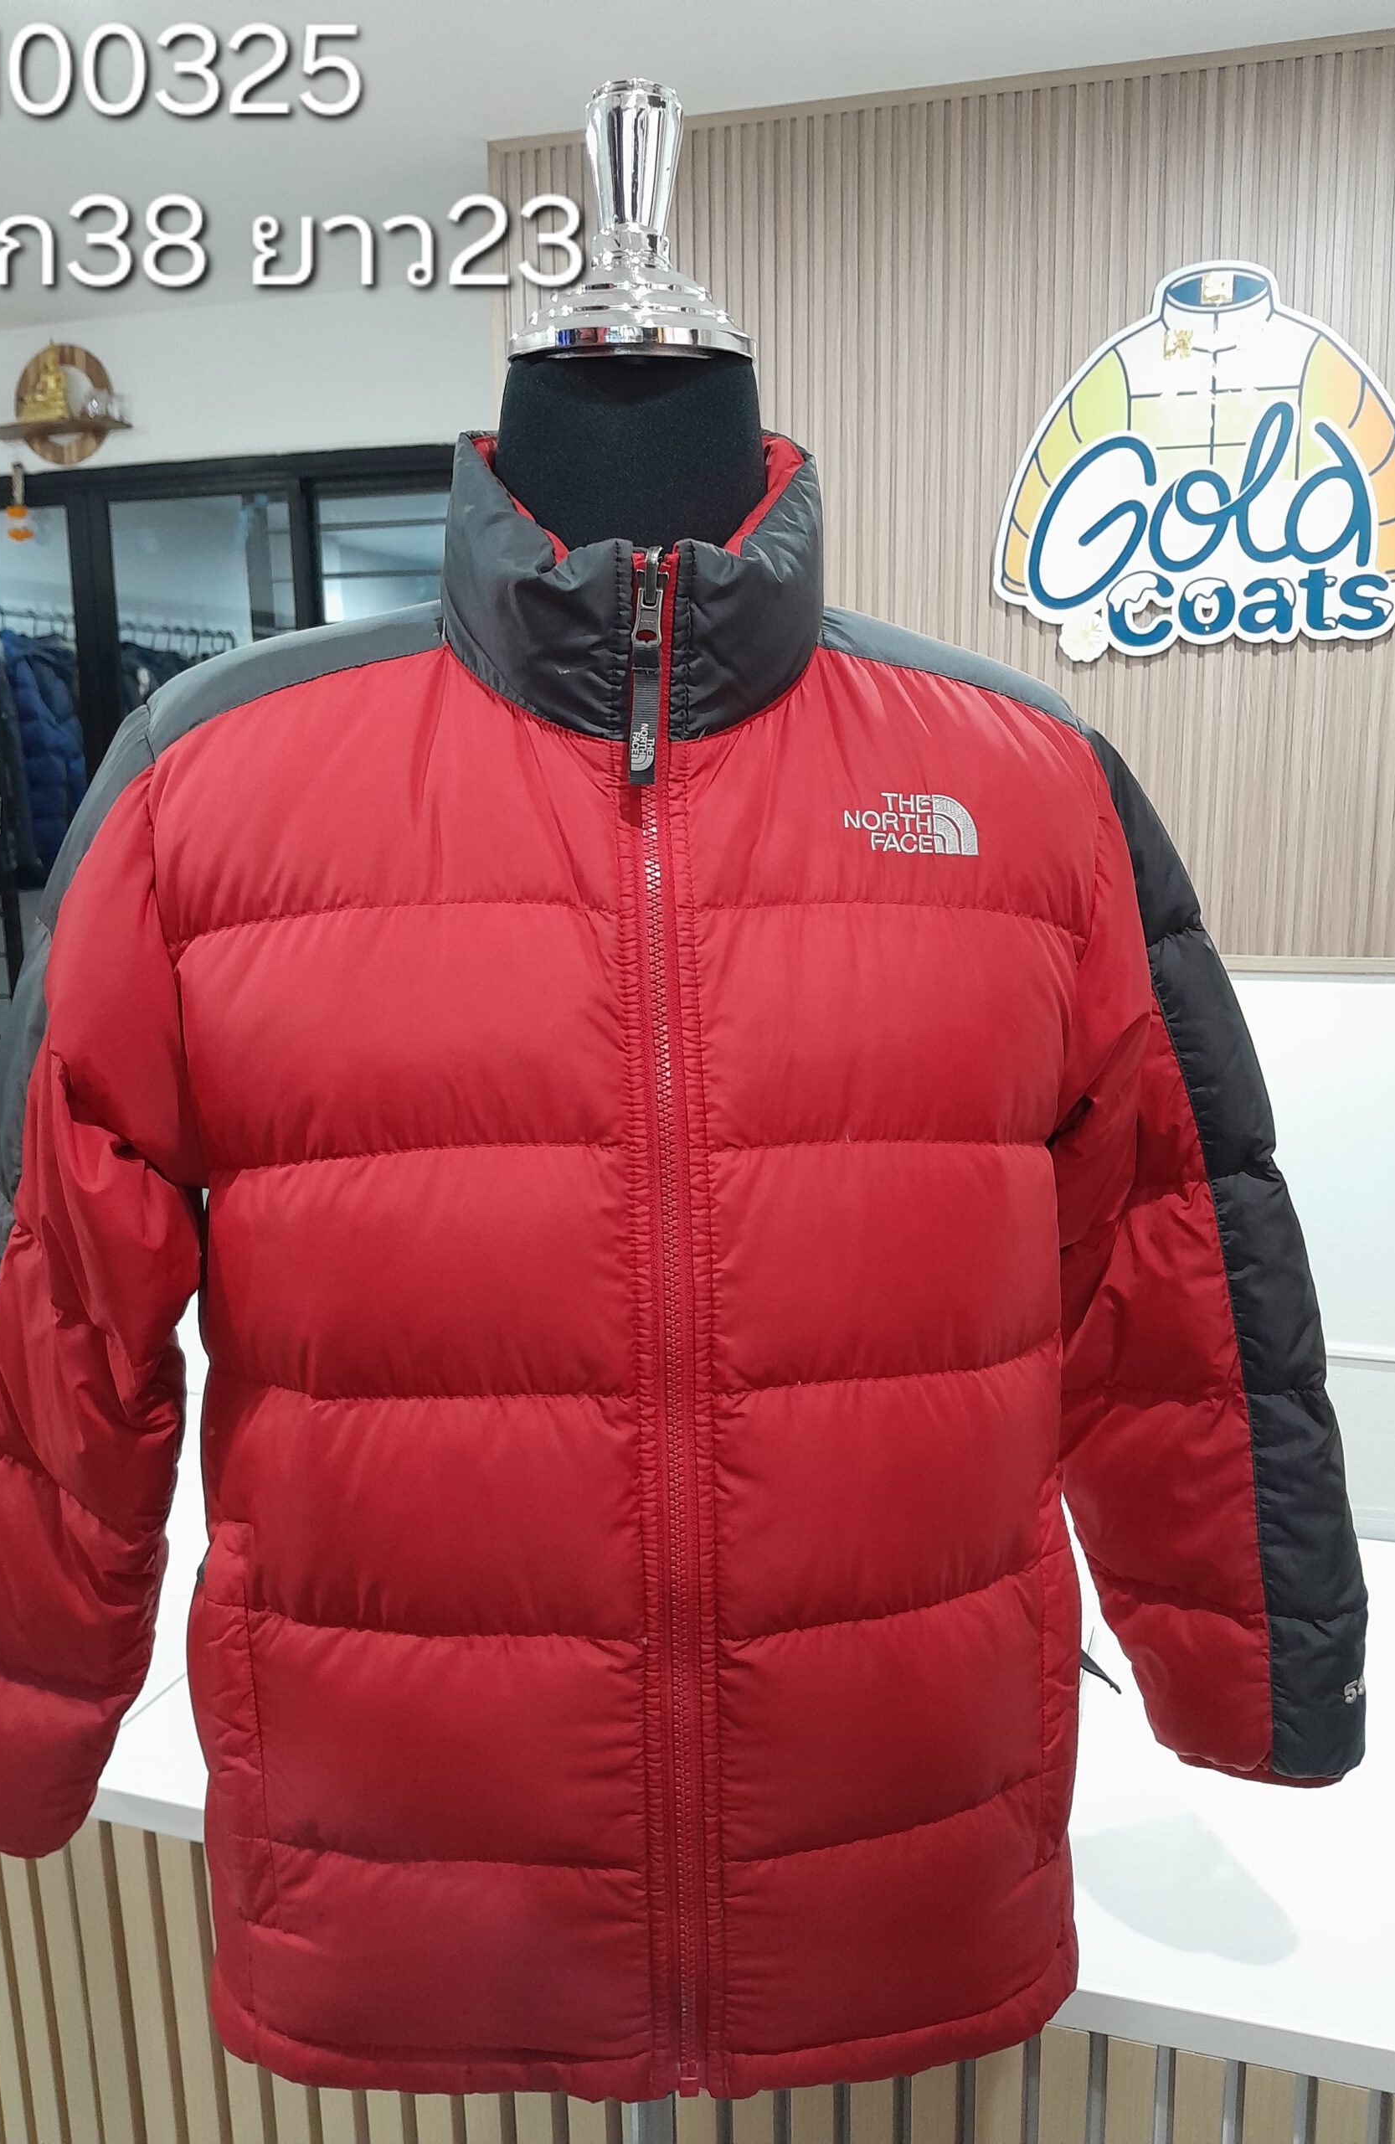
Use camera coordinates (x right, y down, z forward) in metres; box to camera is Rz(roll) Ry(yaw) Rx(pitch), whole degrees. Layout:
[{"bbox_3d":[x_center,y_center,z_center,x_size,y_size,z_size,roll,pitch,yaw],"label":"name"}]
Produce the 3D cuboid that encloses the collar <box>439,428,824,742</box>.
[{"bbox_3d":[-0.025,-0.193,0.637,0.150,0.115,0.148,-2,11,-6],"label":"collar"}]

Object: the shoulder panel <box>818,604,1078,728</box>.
[{"bbox_3d":[0.100,-0.163,0.645,0.106,0.050,0.075,-2,11,-6],"label":"shoulder panel"}]

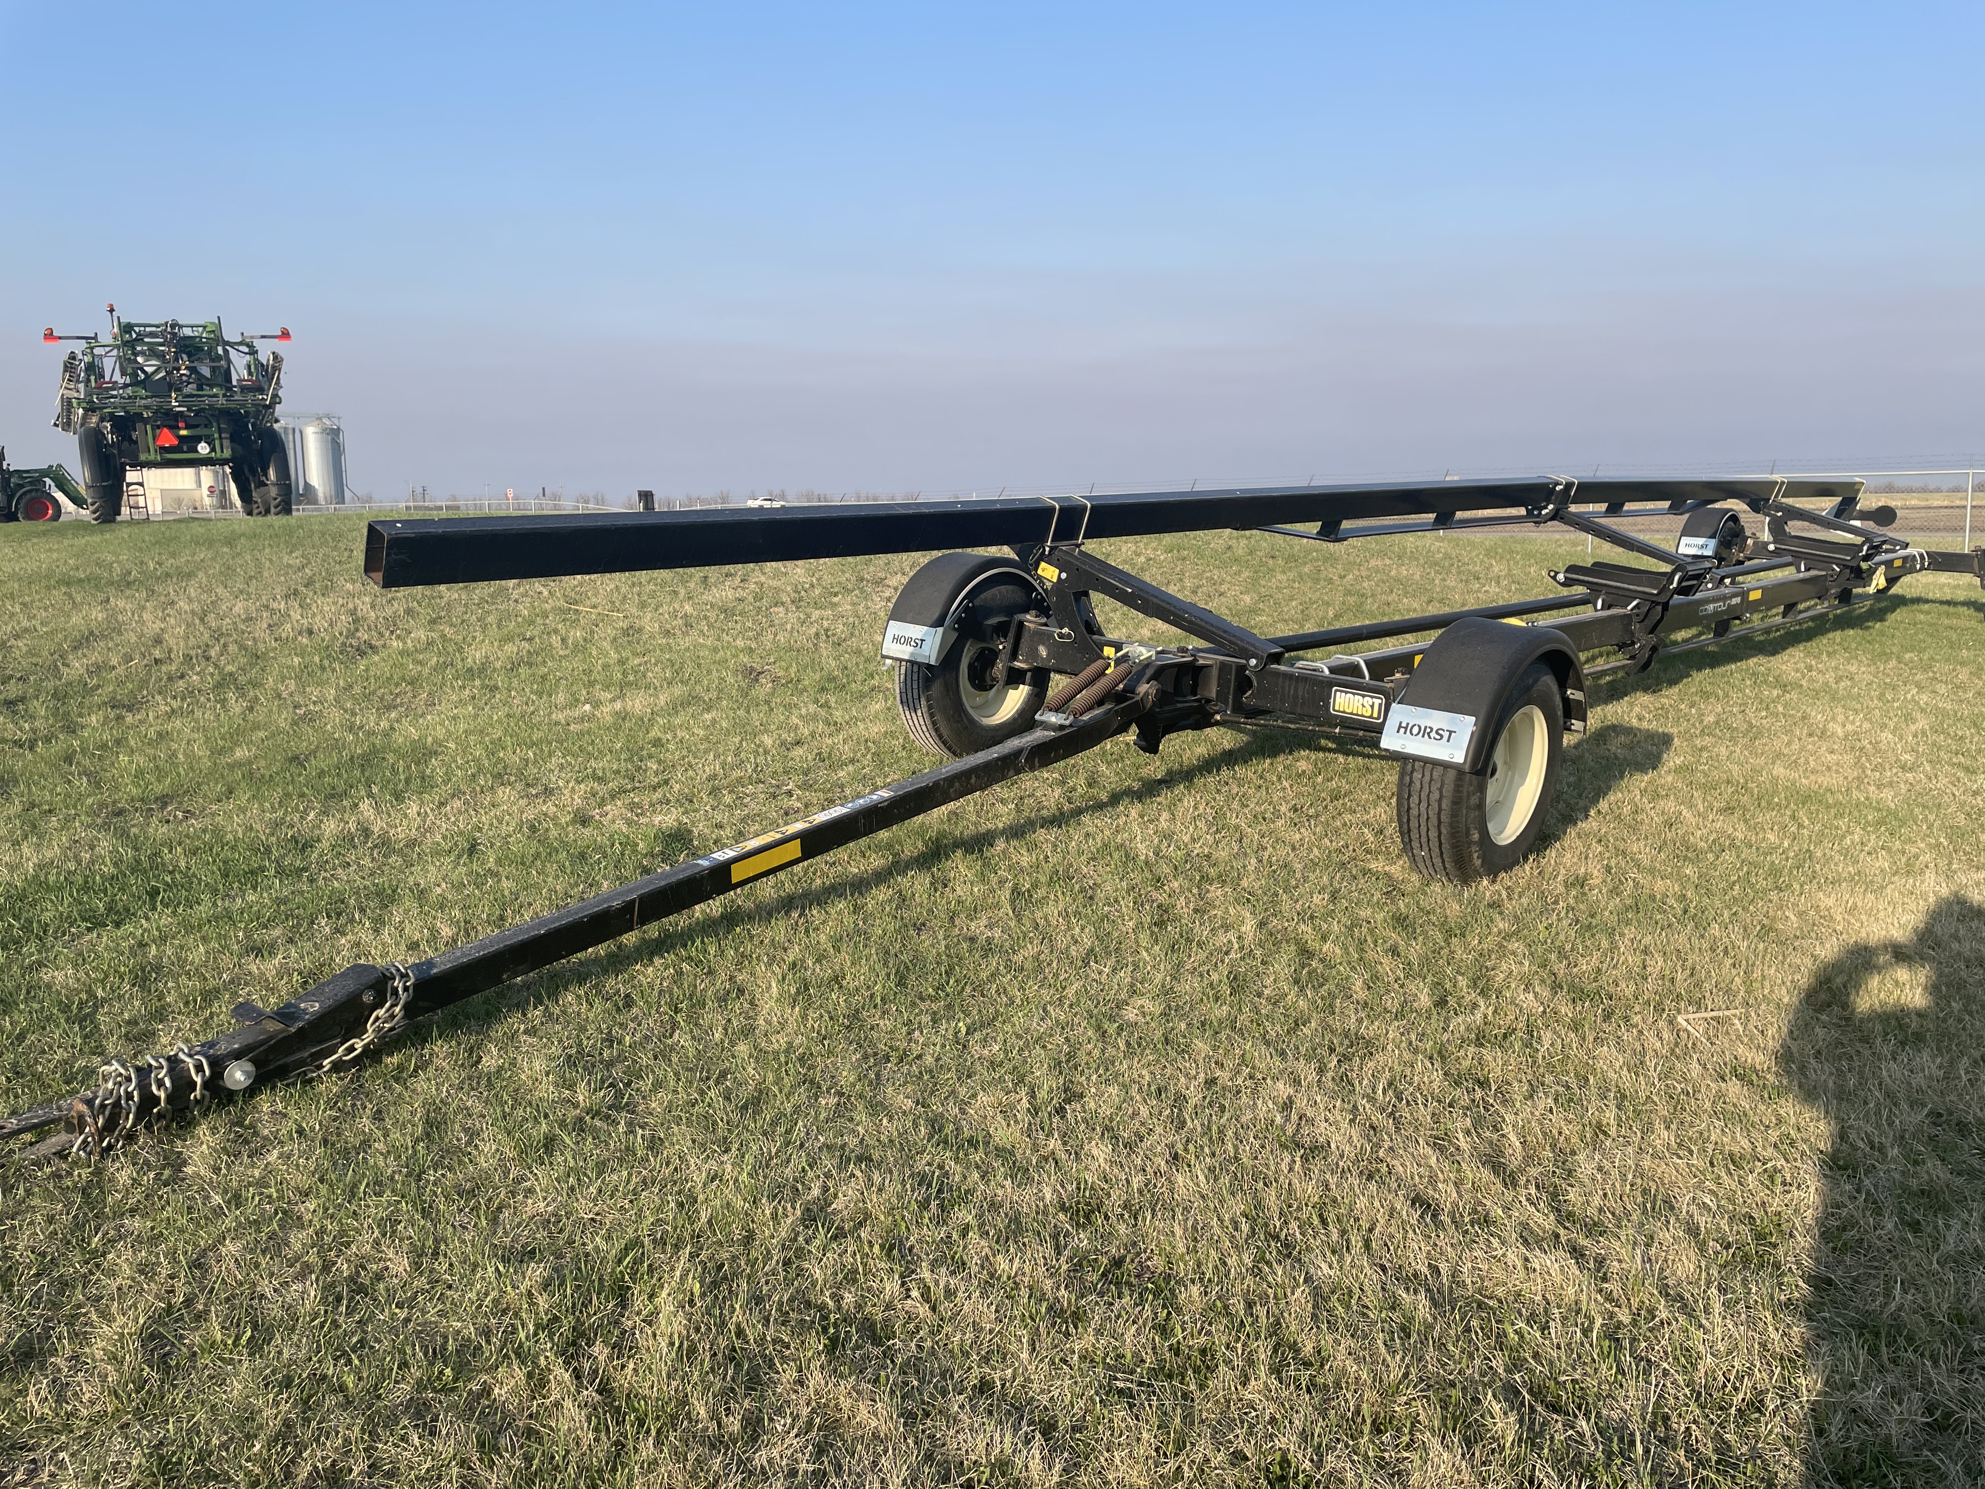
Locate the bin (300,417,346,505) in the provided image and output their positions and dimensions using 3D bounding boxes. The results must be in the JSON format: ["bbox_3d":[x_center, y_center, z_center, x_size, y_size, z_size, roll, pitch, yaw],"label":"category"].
[{"bbox_3d":[-88.826,-37.524,198.000,4.750,11.500,4.750,-1,9,0],"label":"bin"}]

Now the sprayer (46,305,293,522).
[{"bbox_3d":[-16.957,-6.701,30.777,4.000,4.150,8.700,-8,11,-30],"label":"sprayer"}]

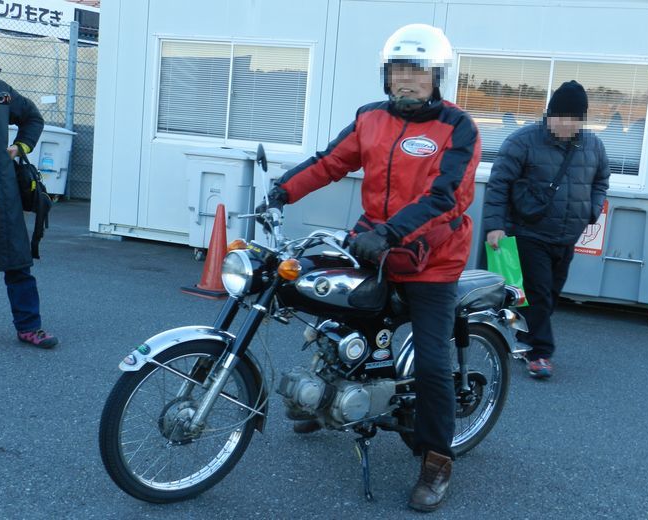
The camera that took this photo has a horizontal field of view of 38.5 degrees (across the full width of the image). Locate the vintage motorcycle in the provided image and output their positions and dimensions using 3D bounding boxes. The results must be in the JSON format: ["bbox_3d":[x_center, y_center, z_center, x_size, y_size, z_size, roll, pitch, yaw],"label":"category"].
[{"bbox_3d":[0.100,0.240,3.426,1.890,1.170,0.700,-1,10,-33],"label":"vintage motorcycle"}]

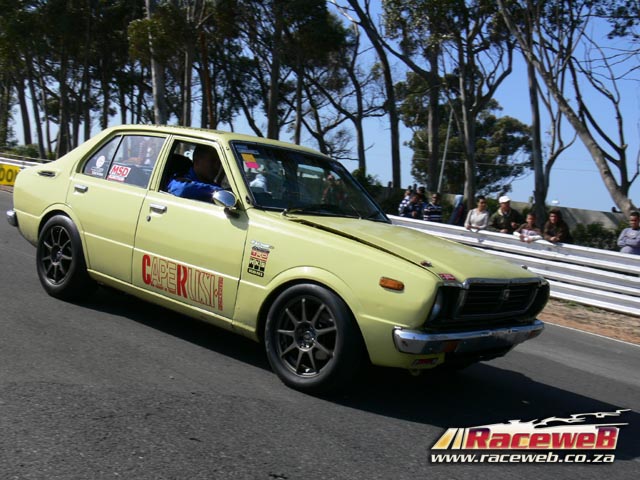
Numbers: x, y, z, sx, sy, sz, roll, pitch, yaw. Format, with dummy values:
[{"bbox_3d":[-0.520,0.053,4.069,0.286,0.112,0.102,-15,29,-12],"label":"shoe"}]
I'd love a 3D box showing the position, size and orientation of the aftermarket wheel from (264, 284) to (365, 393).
[{"bbox_3d":[-0.009,0.515,3.881,0.561,0.561,0.190,13,5,42],"label":"aftermarket wheel"}]

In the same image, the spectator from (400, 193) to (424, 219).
[{"bbox_3d":[1.991,-0.248,16.356,0.500,1.650,0.380,11,4,26],"label":"spectator"}]

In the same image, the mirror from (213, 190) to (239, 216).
[{"bbox_3d":[-0.543,-0.210,4.147,0.095,0.130,0.140,13,6,43],"label":"mirror"}]

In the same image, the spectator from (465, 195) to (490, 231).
[{"bbox_3d":[2.826,-0.020,13.256,0.470,1.630,0.420,11,5,33],"label":"spectator"}]

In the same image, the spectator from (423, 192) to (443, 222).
[{"bbox_3d":[2.447,-0.216,16.257,0.500,1.680,0.350,10,4,23],"label":"spectator"}]

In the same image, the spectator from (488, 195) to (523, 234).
[{"bbox_3d":[3.228,0.034,12.958,0.570,1.700,0.450,11,5,29],"label":"spectator"}]

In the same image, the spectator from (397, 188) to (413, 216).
[{"bbox_3d":[1.902,-0.395,17.357,0.500,1.680,0.350,11,5,29],"label":"spectator"}]

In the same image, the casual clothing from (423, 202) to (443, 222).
[{"bbox_3d":[2.478,-0.506,16.223,0.500,0.660,0.300,10,4,23],"label":"casual clothing"}]

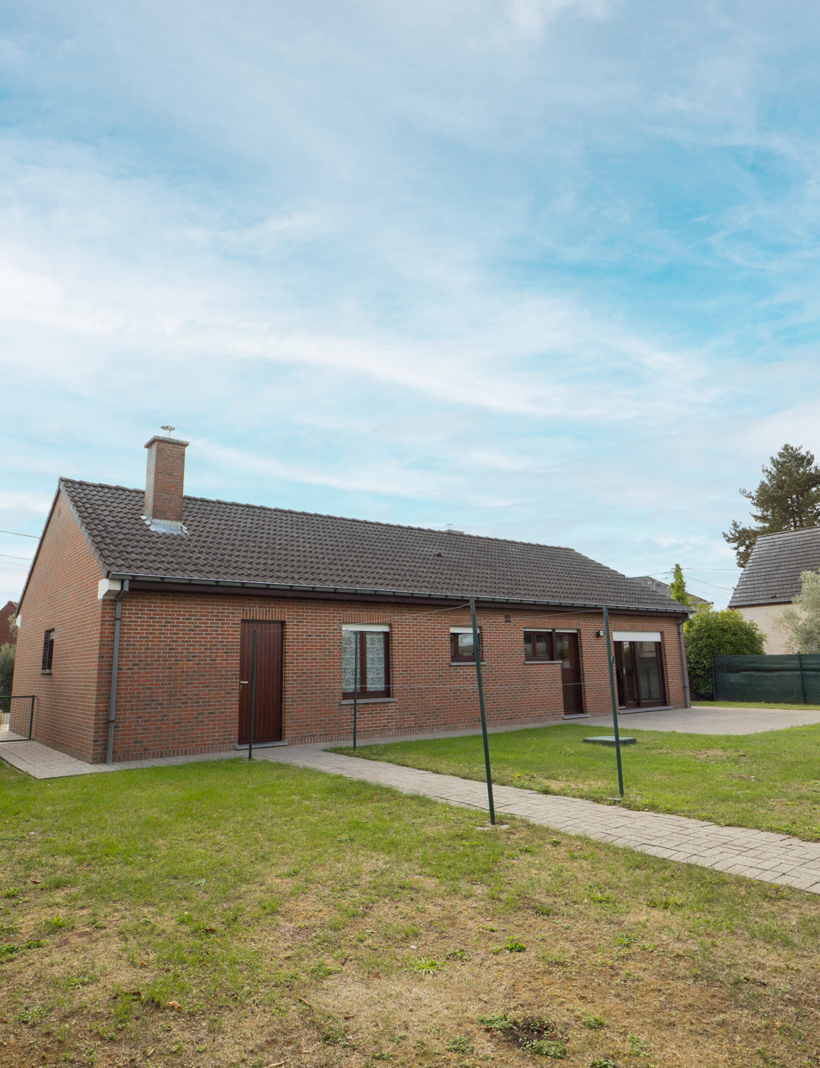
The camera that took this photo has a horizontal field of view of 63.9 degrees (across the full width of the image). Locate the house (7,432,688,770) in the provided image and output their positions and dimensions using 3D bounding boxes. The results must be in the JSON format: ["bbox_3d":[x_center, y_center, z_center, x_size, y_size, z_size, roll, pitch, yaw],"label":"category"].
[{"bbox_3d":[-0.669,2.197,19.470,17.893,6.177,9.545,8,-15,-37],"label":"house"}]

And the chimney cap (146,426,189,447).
[{"bbox_3d":[-5.197,-2.076,14.135,0.716,0.473,0.660,8,-15,-37],"label":"chimney cap"}]

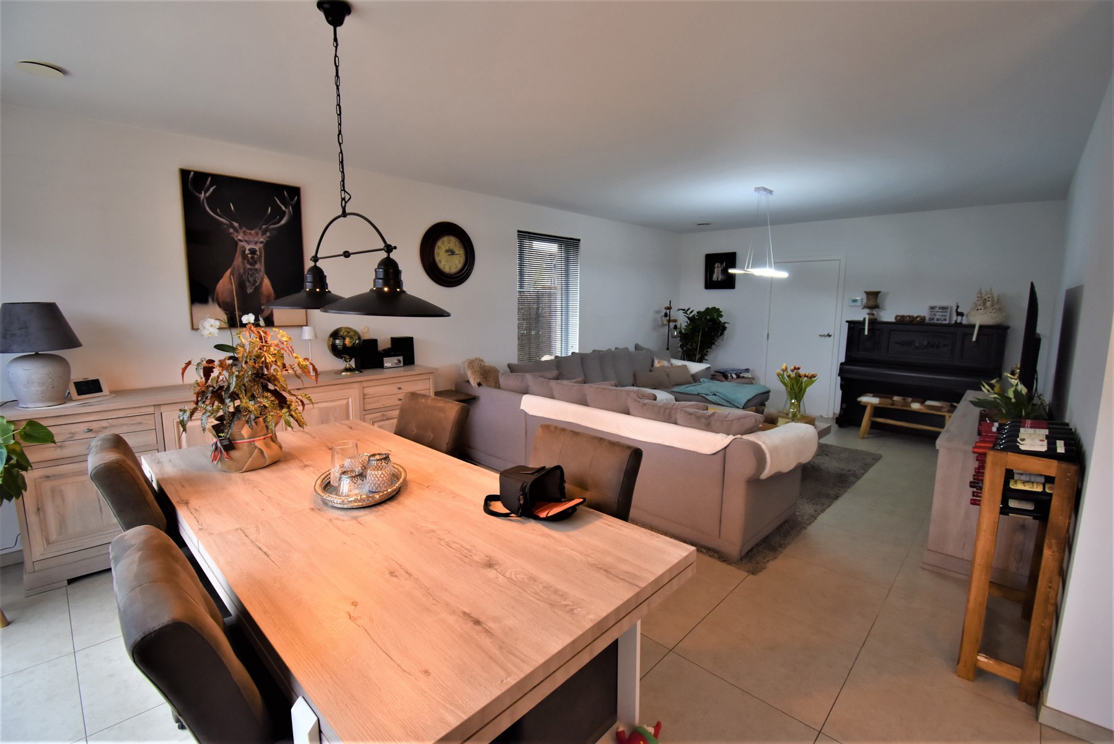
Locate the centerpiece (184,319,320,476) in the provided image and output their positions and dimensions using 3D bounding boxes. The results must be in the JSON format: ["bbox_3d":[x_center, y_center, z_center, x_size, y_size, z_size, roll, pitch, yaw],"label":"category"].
[{"bbox_3d":[-1.344,0.122,2.147,0.500,0.620,0.500,0,9,-2],"label":"centerpiece"}]

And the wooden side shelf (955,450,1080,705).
[{"bbox_3d":[1.967,0.751,2.002,0.235,0.945,0.720,9,12,44],"label":"wooden side shelf"}]

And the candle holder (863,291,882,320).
[{"bbox_3d":[3.820,-0.777,5.637,0.220,0.360,0.220,8,12,43],"label":"candle holder"}]

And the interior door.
[{"bbox_3d":[3.412,-0.478,6.508,0.865,2.090,0.060,9,12,44],"label":"interior door"}]

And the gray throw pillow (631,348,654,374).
[{"bbox_3d":[1.120,-0.058,6.175,0.440,0.450,0.170,-6,11,-36],"label":"gray throw pillow"}]

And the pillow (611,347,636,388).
[{"bbox_3d":[0.835,-0.060,5.861,0.460,0.480,0.170,-8,-3,-45],"label":"pillow"}]

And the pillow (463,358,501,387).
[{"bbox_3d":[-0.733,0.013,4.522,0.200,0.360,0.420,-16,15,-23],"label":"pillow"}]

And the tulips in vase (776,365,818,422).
[{"bbox_3d":[2.334,0.207,4.540,0.340,0.510,0.340,0,9,-2],"label":"tulips in vase"}]

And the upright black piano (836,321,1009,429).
[{"bbox_3d":[4.169,0.113,5.416,0.610,1.310,1.460,-7,11,-40],"label":"upright black piano"}]

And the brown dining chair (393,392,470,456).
[{"bbox_3d":[-0.926,0.644,2.738,0.490,0.960,0.610,7,11,39],"label":"brown dining chair"}]

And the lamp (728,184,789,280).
[{"bbox_3d":[1.965,-1.337,4.461,0.260,0.800,1.000,9,12,44],"label":"lamp"}]

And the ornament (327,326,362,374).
[{"bbox_3d":[-1.740,-0.144,3.834,0.270,0.380,0.270,0,9,-2],"label":"ornament"}]

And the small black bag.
[{"bbox_3d":[-0.082,0.435,1.736,0.330,0.145,0.250,8,12,43],"label":"small black bag"}]

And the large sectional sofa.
[{"bbox_3d":[1.244,0.405,4.774,3.050,0.870,3.250,8,12,43],"label":"large sectional sofa"}]

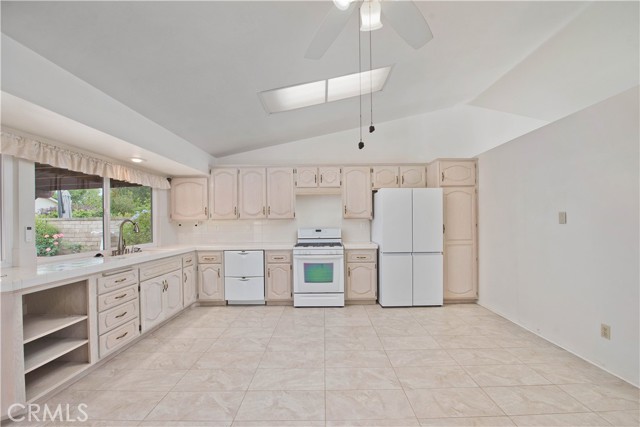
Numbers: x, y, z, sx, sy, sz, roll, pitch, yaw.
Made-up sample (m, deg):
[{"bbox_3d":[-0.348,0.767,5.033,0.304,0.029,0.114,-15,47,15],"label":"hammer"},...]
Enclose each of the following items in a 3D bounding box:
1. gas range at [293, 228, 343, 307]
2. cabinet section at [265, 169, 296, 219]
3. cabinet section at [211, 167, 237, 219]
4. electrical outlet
[{"bbox_3d":[-0.006,0.827,4.052,0.760,1.170,0.650,-1,-2,1],"label":"gas range"},{"bbox_3d":[-0.639,-0.320,4.225,0.458,0.837,0.330,-1,-1,1],"label":"cabinet section"},{"bbox_3d":[-1.556,-0.315,4.225,0.457,0.838,0.330,-1,-1,1],"label":"cabinet section"},{"bbox_3d":[2.352,0.976,2.049,0.012,0.117,0.072,-1,-2,1],"label":"electrical outlet"}]

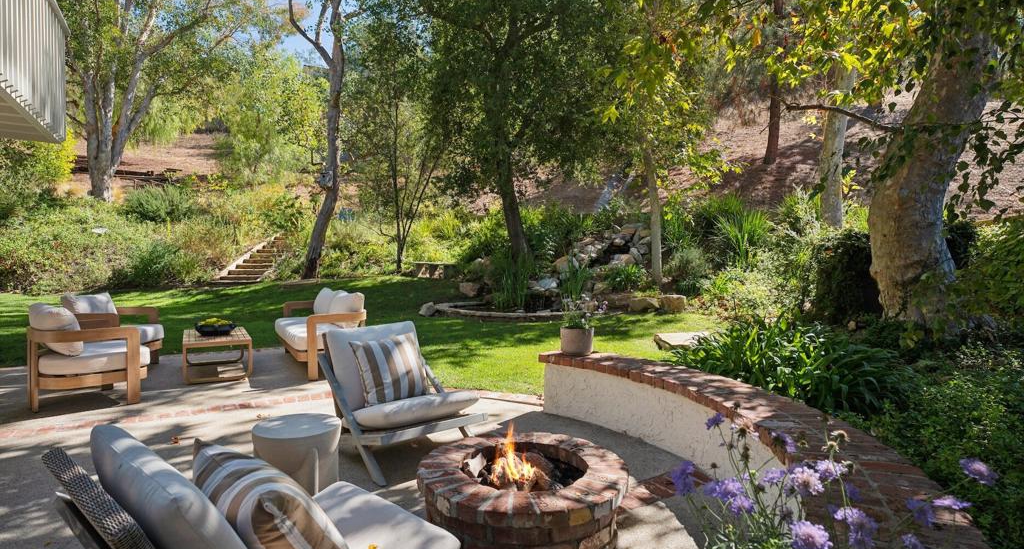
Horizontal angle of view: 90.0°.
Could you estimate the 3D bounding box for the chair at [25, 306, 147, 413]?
[{"bbox_3d":[-3.750,0.691,4.515,0.800,0.860,0.840,1,1,44],"label":"chair"}]

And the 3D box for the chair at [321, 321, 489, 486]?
[{"bbox_3d":[-0.712,0.716,3.209,0.740,0.770,0.850,-1,1,-44],"label":"chair"}]

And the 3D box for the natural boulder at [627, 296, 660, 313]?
[{"bbox_3d":[2.821,0.654,10.900,0.640,0.330,0.480,0,1,0],"label":"natural boulder"}]

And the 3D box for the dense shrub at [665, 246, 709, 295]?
[{"bbox_3d":[4.158,-0.095,12.200,1.050,1.150,0.950,0,1,0],"label":"dense shrub"}]

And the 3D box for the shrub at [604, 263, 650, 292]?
[{"bbox_3d":[2.436,0.063,10.800,0.950,0.600,0.850,0,1,0],"label":"shrub"}]

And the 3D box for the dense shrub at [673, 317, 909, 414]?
[{"bbox_3d":[2.540,0.718,4.709,1.800,0.730,1.300,0,1,18],"label":"dense shrub"}]

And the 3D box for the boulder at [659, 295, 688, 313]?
[{"bbox_3d":[3.470,0.645,11.000,0.560,0.380,0.460,0,1,0],"label":"boulder"}]

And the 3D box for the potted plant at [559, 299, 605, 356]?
[{"bbox_3d":[0.576,0.421,4.248,0.370,0.460,0.360,0,1,0],"label":"potted plant"}]

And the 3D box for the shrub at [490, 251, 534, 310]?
[{"bbox_3d":[0.010,0.121,10.300,0.850,1.170,0.750,0,1,0],"label":"shrub"}]

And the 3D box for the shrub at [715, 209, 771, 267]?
[{"bbox_3d":[5.177,-0.809,11.500,1.150,1.280,1.050,0,1,24],"label":"shrub"}]

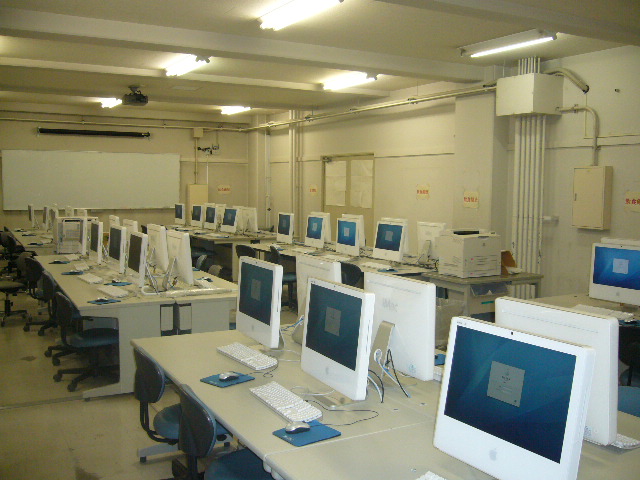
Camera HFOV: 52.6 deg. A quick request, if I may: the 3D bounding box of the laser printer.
[{"bbox_3d":[1.497,0.137,6.481,0.480,0.420,0.400,-2,6,-29],"label":"laser printer"}]

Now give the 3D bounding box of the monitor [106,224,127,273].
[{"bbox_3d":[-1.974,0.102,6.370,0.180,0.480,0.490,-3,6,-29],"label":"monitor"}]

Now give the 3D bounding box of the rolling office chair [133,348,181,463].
[{"bbox_3d":[-0.617,0.916,3.230,0.560,0.730,0.540,-2,5,-22],"label":"rolling office chair"}]

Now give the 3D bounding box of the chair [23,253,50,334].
[{"bbox_3d":[-2.763,0.567,6.729,0.570,0.790,0.550,-3,6,-29],"label":"chair"}]

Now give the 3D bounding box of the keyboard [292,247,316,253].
[{"bbox_3d":[-0.227,0.143,8.596,0.158,0.032,0.455,-2,5,-29],"label":"keyboard"}]

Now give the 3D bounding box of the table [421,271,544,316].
[{"bbox_3d":[1.609,0.681,6.581,1.030,0.680,0.700,-2,6,-29],"label":"table"}]

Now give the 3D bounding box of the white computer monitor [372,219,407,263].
[{"bbox_3d":[0.767,0.050,6.875,0.180,0.455,0.490,-2,6,-28],"label":"white computer monitor"}]

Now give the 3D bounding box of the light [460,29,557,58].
[{"bbox_3d":[1.890,-2.028,6.673,0.290,0.110,1.220,-3,6,-29],"label":"light"}]

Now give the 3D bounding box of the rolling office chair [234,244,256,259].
[{"bbox_3d":[-0.846,0.424,9.061,0.570,0.730,0.550,-4,7,-40],"label":"rolling office chair"}]

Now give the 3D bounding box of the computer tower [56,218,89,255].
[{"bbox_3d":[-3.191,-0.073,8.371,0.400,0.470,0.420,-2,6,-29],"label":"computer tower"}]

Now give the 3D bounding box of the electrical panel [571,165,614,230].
[{"bbox_3d":[3.005,-0.463,7.143,0.125,0.670,0.405,-2,6,-28],"label":"electrical panel"}]

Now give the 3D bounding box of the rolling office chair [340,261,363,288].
[{"bbox_3d":[0.528,0.627,6.650,0.570,0.810,0.560,-2,5,-29],"label":"rolling office chair"}]

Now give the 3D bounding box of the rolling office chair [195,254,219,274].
[{"bbox_3d":[-1.433,0.529,7.238,0.570,0.790,0.550,-3,6,-29],"label":"rolling office chair"}]

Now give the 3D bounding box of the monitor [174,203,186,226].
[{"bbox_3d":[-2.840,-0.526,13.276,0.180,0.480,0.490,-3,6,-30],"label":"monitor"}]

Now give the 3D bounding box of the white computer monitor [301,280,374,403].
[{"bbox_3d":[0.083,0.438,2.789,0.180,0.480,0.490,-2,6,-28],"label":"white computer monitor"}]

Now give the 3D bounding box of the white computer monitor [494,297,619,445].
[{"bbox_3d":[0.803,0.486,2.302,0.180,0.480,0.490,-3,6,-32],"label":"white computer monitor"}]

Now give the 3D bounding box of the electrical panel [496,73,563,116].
[{"bbox_3d":[2.479,-1.695,7.675,0.454,0.450,0.585,-2,6,-28],"label":"electrical panel"}]

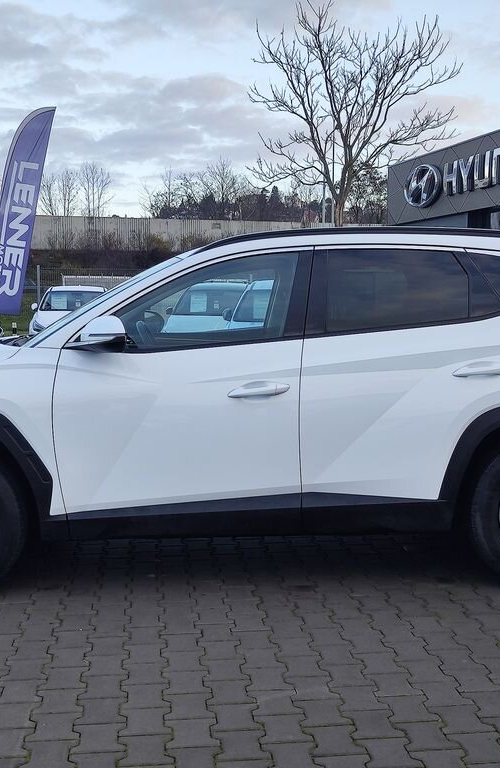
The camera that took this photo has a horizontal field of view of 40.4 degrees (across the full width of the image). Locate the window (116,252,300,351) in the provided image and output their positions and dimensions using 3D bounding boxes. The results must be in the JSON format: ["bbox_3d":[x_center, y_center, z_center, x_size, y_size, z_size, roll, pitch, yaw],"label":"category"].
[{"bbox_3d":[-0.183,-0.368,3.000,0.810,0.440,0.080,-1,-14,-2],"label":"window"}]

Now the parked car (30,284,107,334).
[{"bbox_3d":[-3.634,-1.353,14.500,1.780,1.470,4.100,-2,6,-14],"label":"parked car"}]

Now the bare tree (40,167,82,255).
[{"bbox_3d":[-12.744,-11.595,46.000,2.840,5.950,2.840,-1,7,0],"label":"bare tree"}]

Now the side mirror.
[{"bbox_3d":[-0.612,-0.205,2.788,0.220,0.165,0.240,-1,7,-1],"label":"side mirror"}]

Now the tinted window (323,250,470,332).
[{"bbox_3d":[0.646,-0.418,2.995,0.670,0.385,0.040,-1,-16,-1],"label":"tinted window"}]

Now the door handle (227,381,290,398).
[{"bbox_3d":[0.038,0.020,2.895,0.265,0.060,0.055,-1,7,-1],"label":"door handle"}]

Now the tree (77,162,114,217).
[{"bbox_3d":[-10.445,-11.865,46.000,2.570,6.220,2.570,-1,7,0],"label":"tree"}]

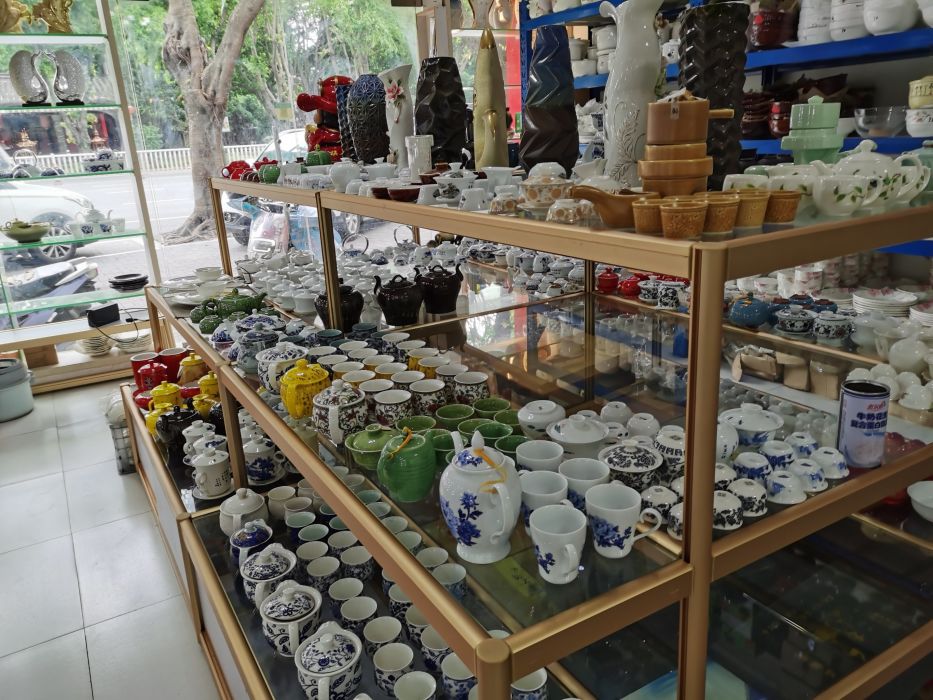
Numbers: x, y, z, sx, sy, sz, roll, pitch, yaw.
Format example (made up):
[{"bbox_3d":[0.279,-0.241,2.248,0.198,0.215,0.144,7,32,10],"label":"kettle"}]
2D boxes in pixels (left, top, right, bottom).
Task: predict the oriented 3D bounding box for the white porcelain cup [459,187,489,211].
[{"bbox_3d":[0.013,-0.291,1.399,0.056,0.038,0.056,-3,17,1],"label":"white porcelain cup"}]

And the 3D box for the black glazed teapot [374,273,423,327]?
[{"bbox_3d":[-0.198,-0.152,2.148,0.148,0.144,0.124,-7,18,-13],"label":"black glazed teapot"}]

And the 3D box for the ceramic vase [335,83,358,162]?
[{"bbox_3d":[-0.487,-0.947,3.108,0.125,0.348,0.125,-13,19,-28],"label":"ceramic vase"}]

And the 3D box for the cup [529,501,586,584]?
[{"bbox_3d":[0.118,0.249,0.905,0.070,0.078,0.089,-7,18,-13],"label":"cup"}]

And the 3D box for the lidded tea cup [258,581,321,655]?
[{"bbox_3d":[-0.323,0.504,1.362,0.114,0.122,0.141,-8,18,-16],"label":"lidded tea cup"}]

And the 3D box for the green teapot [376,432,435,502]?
[{"bbox_3d":[-0.092,0.177,1.153,0.083,0.108,0.122,8,21,34],"label":"green teapot"}]

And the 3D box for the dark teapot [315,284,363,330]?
[{"bbox_3d":[-0.383,-0.142,2.185,0.143,0.145,0.160,-2,17,5],"label":"dark teapot"}]

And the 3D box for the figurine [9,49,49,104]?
[{"bbox_3d":[-2.222,-1.382,3.704,0.200,0.275,0.090,-11,19,-24],"label":"figurine"}]

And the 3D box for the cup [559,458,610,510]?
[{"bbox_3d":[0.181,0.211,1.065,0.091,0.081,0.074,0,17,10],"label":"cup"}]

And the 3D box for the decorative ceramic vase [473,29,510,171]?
[{"bbox_3d":[0.071,-0.795,2.348,0.112,0.440,0.105,-1,17,7],"label":"decorative ceramic vase"}]

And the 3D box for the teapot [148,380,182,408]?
[{"bbox_3d":[-1.096,0.170,2.642,0.125,0.100,0.100,-16,21,-36],"label":"teapot"}]

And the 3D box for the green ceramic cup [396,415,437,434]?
[{"bbox_3d":[-0.090,0.155,1.334,0.071,0.043,0.071,-4,17,0],"label":"green ceramic cup"}]

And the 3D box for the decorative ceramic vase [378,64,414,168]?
[{"bbox_3d":[-0.219,-0.752,2.397,0.121,0.338,0.104,-4,17,-4],"label":"decorative ceramic vase"}]

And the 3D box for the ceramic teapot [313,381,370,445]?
[{"bbox_3d":[-0.242,0.114,1.397,0.103,0.117,0.135,-4,17,-2],"label":"ceramic teapot"}]

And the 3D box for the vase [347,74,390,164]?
[{"bbox_3d":[-0.340,-0.799,2.597,0.135,0.325,0.135,-5,17,-6],"label":"vase"}]

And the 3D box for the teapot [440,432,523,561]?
[{"bbox_3d":[0.017,0.189,0.973,0.108,0.178,0.177,-10,18,-18],"label":"teapot"}]

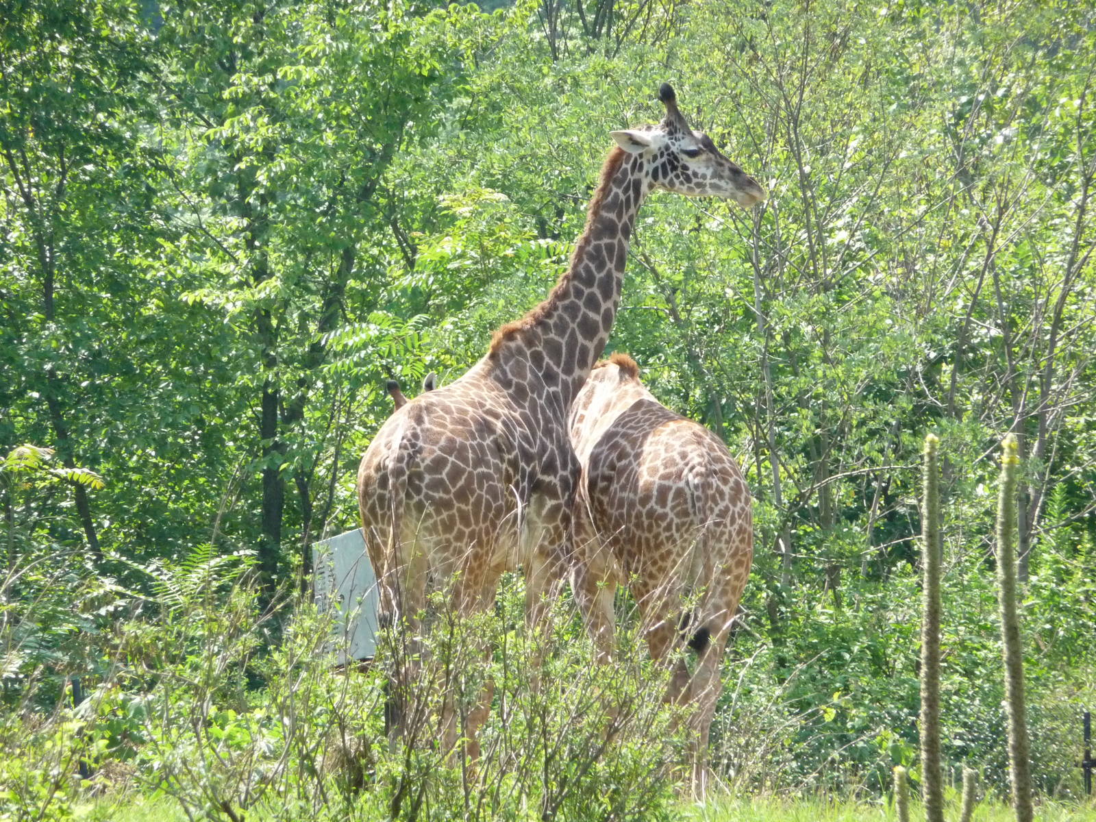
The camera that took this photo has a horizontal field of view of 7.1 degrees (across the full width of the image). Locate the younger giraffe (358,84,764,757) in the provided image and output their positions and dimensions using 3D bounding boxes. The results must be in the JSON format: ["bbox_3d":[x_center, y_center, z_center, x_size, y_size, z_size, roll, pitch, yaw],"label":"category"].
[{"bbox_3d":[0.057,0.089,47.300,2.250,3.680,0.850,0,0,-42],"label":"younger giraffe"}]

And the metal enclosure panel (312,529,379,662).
[{"bbox_3d":[-1.070,1.050,50.000,0.550,0.760,0.060,0,0,18],"label":"metal enclosure panel"}]

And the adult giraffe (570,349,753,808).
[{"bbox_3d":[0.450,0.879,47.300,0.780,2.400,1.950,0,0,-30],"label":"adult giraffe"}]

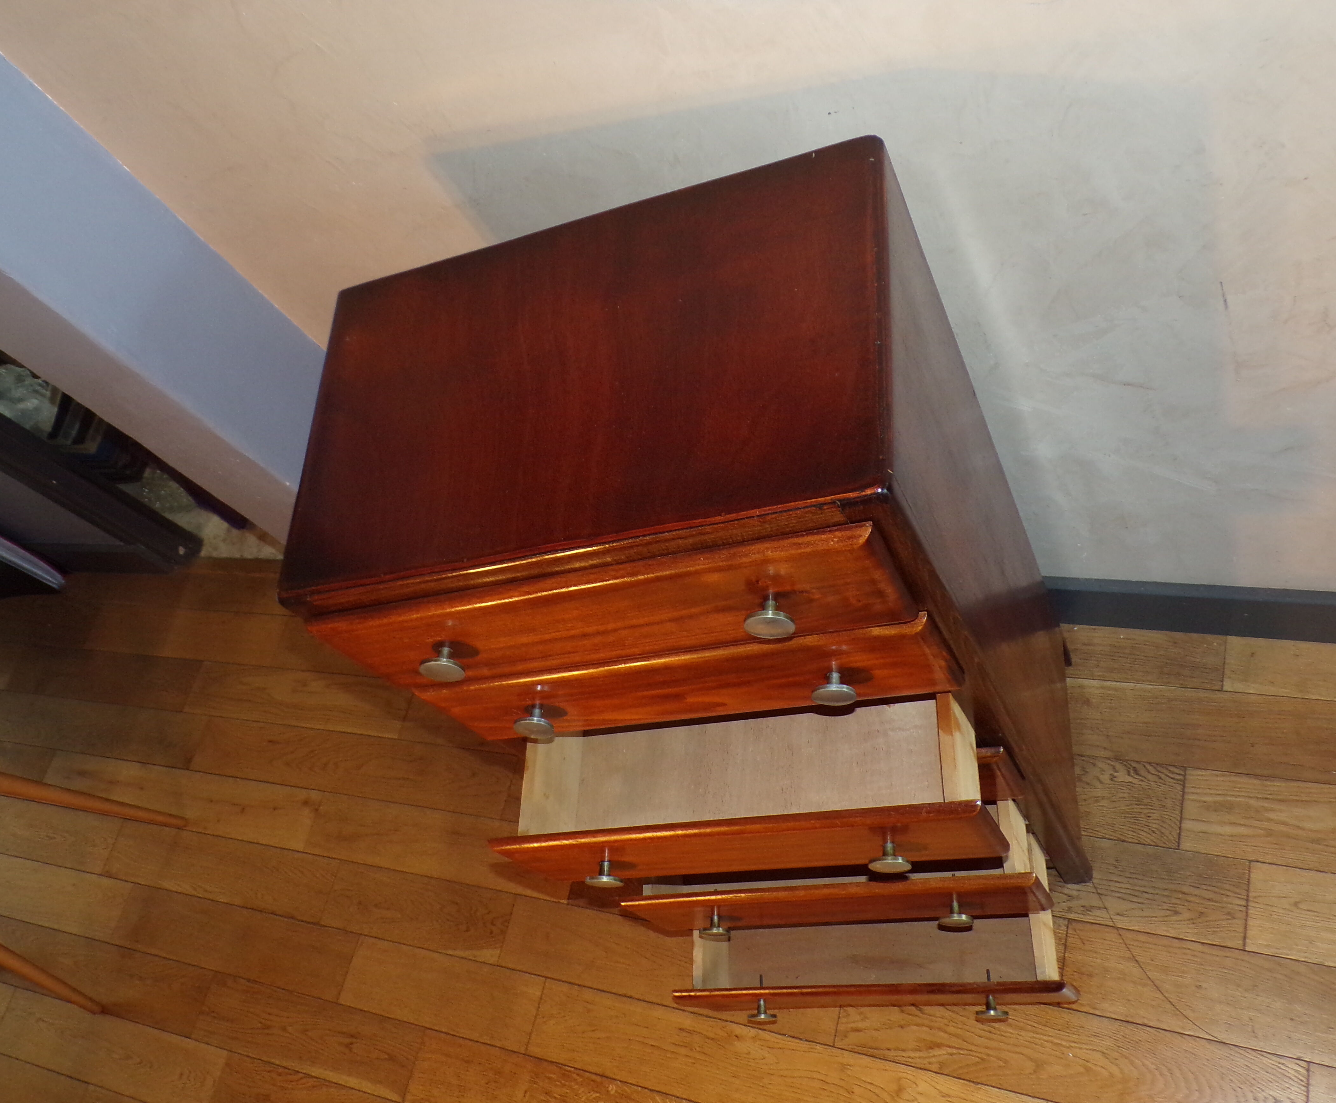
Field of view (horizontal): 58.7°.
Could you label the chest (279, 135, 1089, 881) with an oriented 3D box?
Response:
[{"bbox_3d":[0.150,0.114,1.366,0.495,1.122,0.326,-10,60,22],"label":"chest"}]

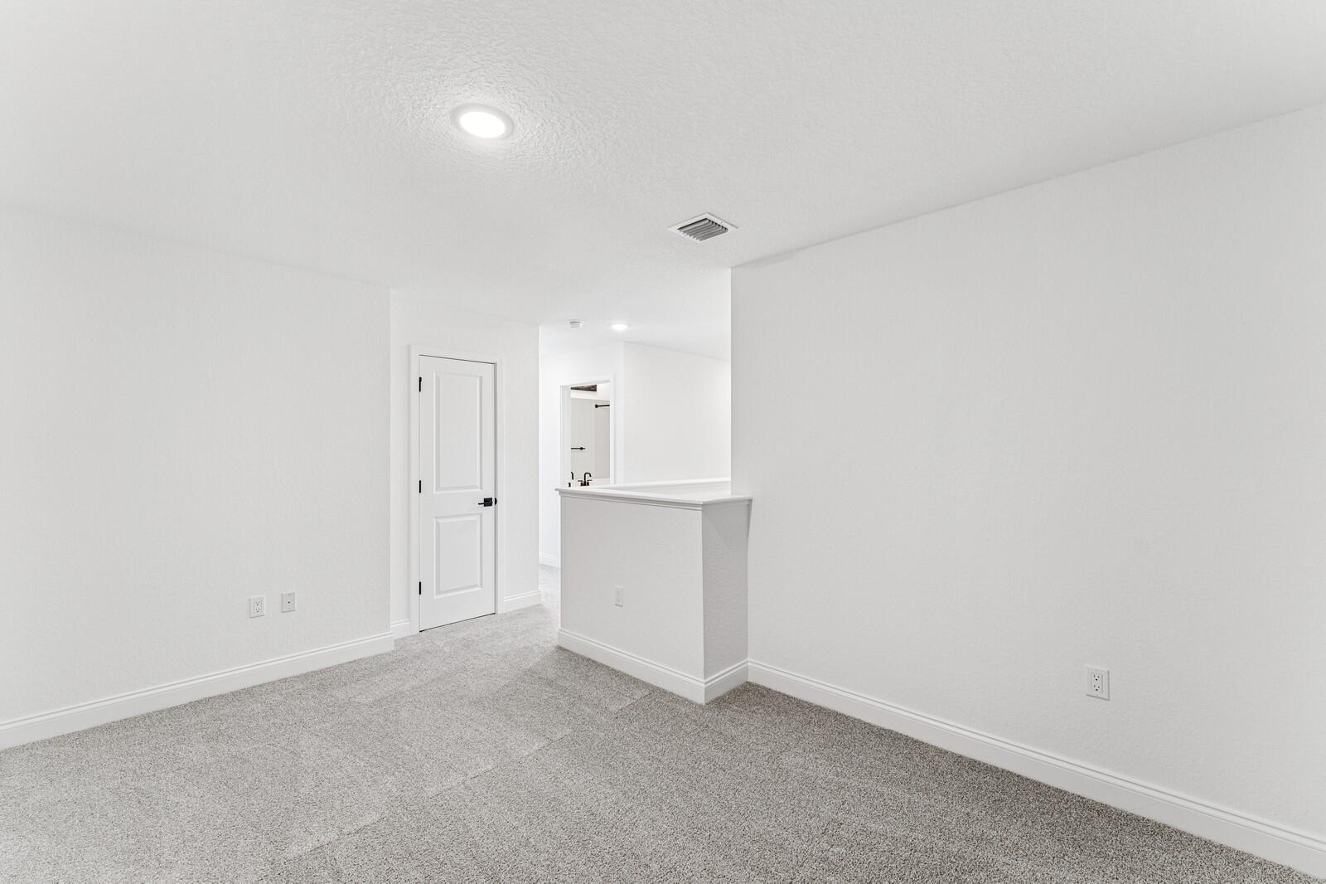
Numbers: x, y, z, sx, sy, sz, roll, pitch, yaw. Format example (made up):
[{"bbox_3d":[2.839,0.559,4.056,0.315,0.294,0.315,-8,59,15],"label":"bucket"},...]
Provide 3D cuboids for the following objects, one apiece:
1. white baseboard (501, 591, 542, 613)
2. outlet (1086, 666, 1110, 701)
[{"bbox_3d":[-1.206,1.362,4.431,0.016,0.120,0.388,-1,-1,44],"label":"white baseboard"},{"bbox_3d":[1.681,0.935,1.992,0.071,0.116,0.009,-1,-1,42],"label":"outlet"}]

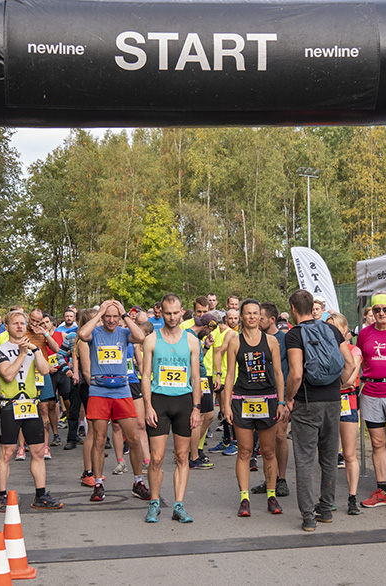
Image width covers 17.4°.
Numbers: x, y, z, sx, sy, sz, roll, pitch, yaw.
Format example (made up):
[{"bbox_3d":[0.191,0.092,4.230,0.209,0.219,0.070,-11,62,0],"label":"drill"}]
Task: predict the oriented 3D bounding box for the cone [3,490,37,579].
[{"bbox_3d":[-1.160,1.551,8.181,0.285,0.545,0.285,-1,-1,-5],"label":"cone"}]

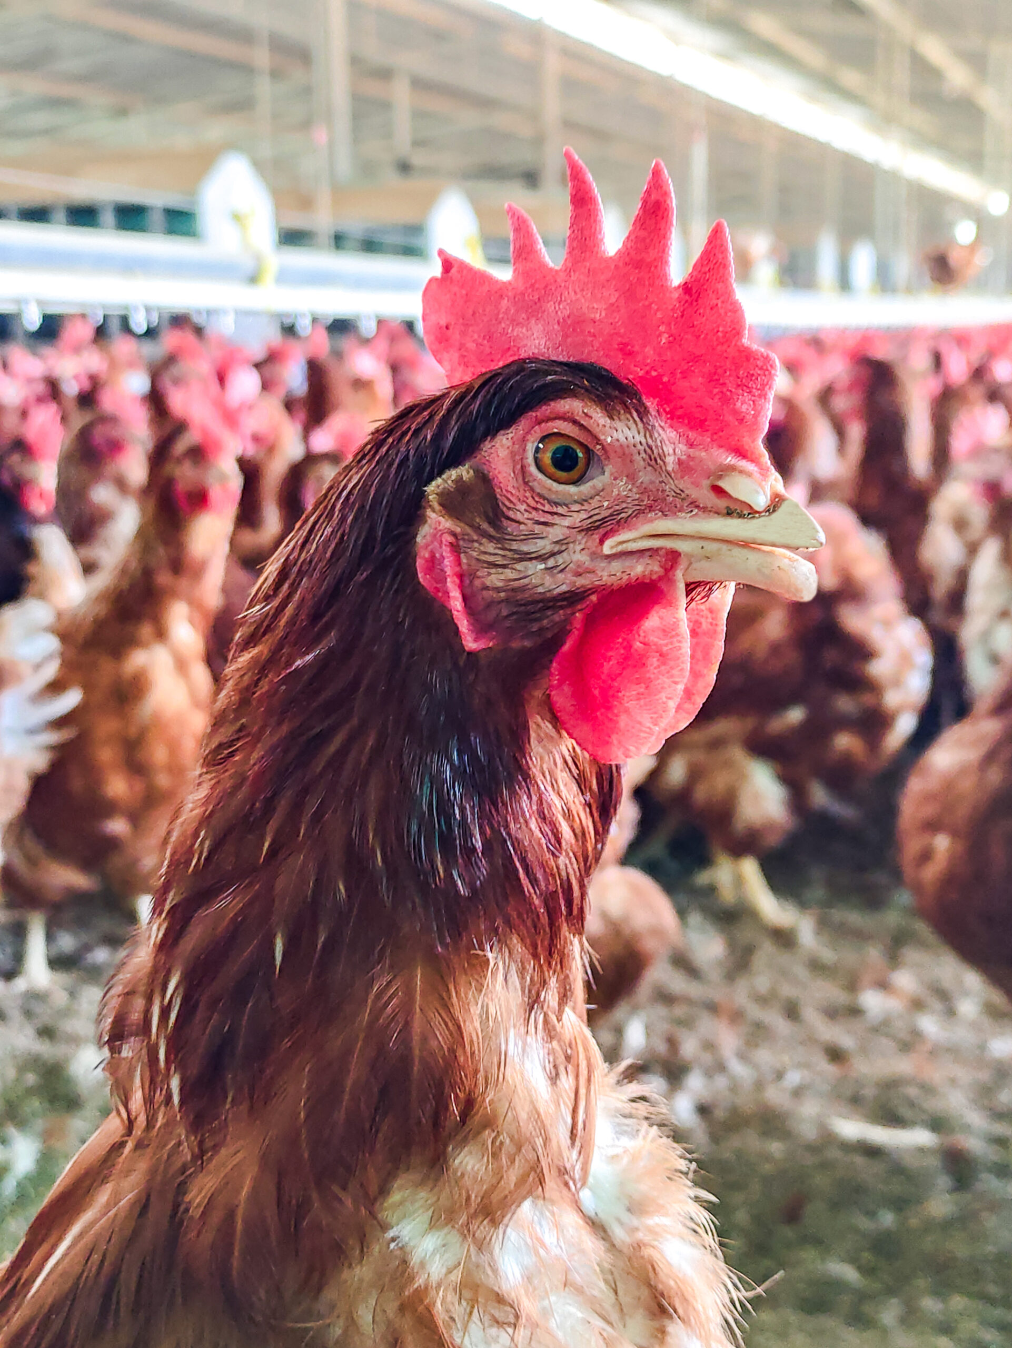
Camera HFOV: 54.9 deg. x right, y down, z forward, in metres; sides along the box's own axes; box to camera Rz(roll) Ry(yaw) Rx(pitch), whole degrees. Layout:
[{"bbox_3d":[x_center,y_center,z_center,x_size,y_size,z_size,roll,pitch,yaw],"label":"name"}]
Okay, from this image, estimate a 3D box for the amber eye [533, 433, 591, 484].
[{"bbox_3d":[0.010,-0.038,0.174,0.011,0.009,0.007,3,19,9],"label":"amber eye"}]

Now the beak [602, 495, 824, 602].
[{"bbox_3d":[0.037,-0.022,0.174,0.035,0.018,0.017,8,20,23],"label":"beak"}]

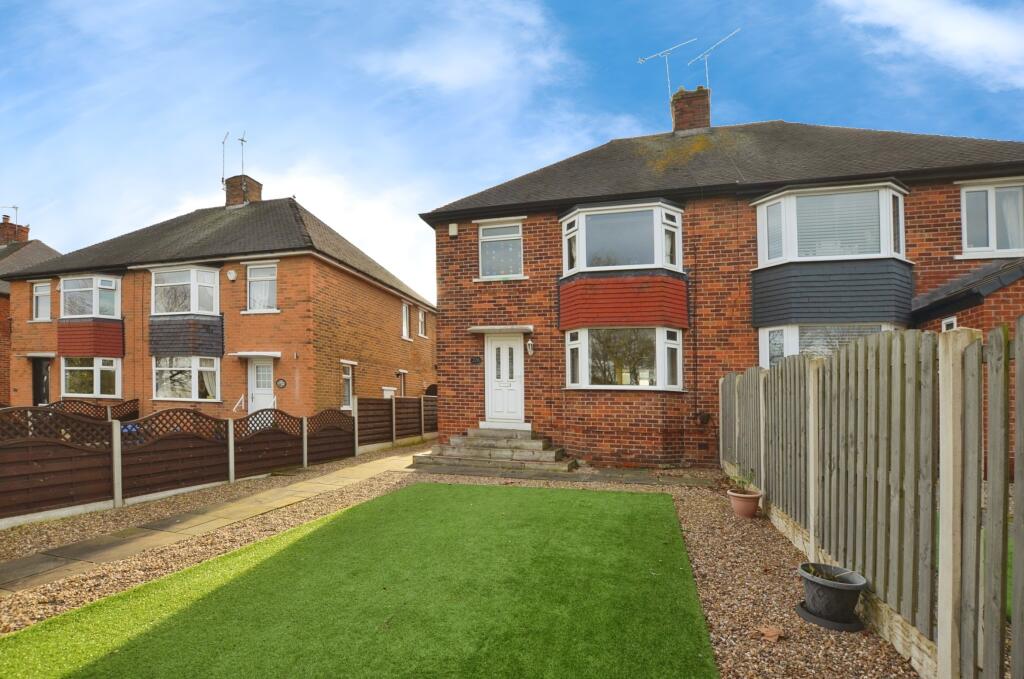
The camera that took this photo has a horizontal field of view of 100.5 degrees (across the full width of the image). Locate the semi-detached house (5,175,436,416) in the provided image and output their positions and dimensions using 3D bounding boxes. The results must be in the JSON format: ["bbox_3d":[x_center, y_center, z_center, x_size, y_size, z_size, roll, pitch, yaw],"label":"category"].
[{"bbox_3d":[-10.300,-1.150,16.150,12.800,9.600,7.600,-1,-5,17],"label":"semi-detached house"}]

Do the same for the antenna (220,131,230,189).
[{"bbox_3d":[-10.642,-6.628,15.757,0.320,1.924,1.030,6,-7,-44],"label":"antenna"}]

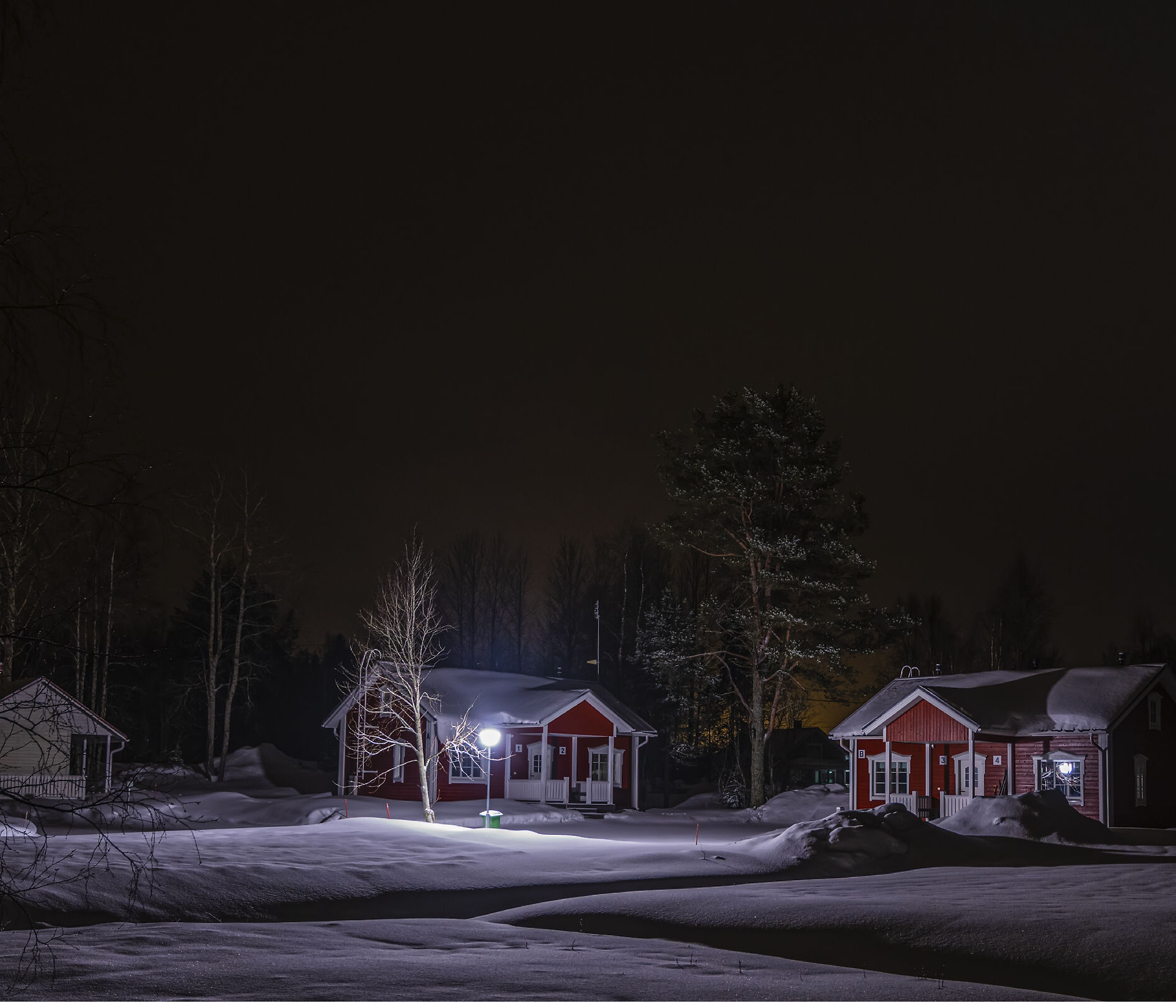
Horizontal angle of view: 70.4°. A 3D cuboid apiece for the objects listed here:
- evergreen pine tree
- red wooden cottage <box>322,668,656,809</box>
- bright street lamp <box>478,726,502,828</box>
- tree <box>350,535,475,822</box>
[{"bbox_3d":[8.264,3.573,36.332,10.728,18.529,10.192,0,-15,0],"label":"evergreen pine tree"},{"bbox_3d":[-3.950,9.750,34.400,10.800,5.500,8.300,13,-20,-40],"label":"red wooden cottage"},{"bbox_3d":[-2.900,8.227,24.708,0.660,2.905,0.660,0,-15,0],"label":"bright street lamp"},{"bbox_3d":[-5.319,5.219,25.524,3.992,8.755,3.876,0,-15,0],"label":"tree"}]

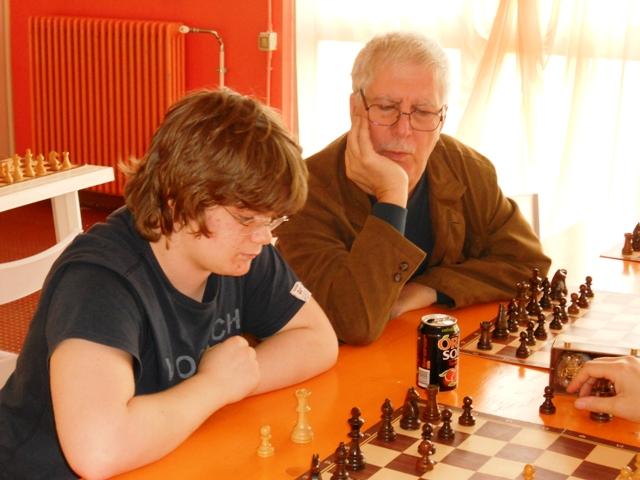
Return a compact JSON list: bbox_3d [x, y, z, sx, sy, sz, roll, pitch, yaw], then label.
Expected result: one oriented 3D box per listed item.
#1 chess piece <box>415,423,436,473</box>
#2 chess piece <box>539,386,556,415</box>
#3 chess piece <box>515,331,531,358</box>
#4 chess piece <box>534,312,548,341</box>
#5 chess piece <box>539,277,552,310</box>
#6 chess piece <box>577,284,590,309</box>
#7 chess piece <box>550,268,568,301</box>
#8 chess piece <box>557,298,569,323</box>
[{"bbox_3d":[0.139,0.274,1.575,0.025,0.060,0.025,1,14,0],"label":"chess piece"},{"bbox_3d":[0.339,0.237,1.781,0.025,0.043,0.025,9,16,29],"label":"chess piece"},{"bbox_3d":[0.340,0.175,2.006,0.025,0.045,0.025,1,14,0],"label":"chess piece"},{"bbox_3d":[0.394,0.153,2.136,0.024,0.045,0.024,0,14,0],"label":"chess piece"},{"bbox_3d":[0.426,0.102,2.260,0.025,0.064,0.025,9,16,29],"label":"chess piece"},{"bbox_3d":[0.509,0.107,2.320,0.024,0.044,0.024,9,17,29],"label":"chess piece"},{"bbox_3d":[0.472,0.086,2.366,0.032,0.060,0.032,3,15,11],"label":"chess piece"},{"bbox_3d":[0.446,0.129,2.195,0.022,0.045,0.022,0,14,0],"label":"chess piece"}]

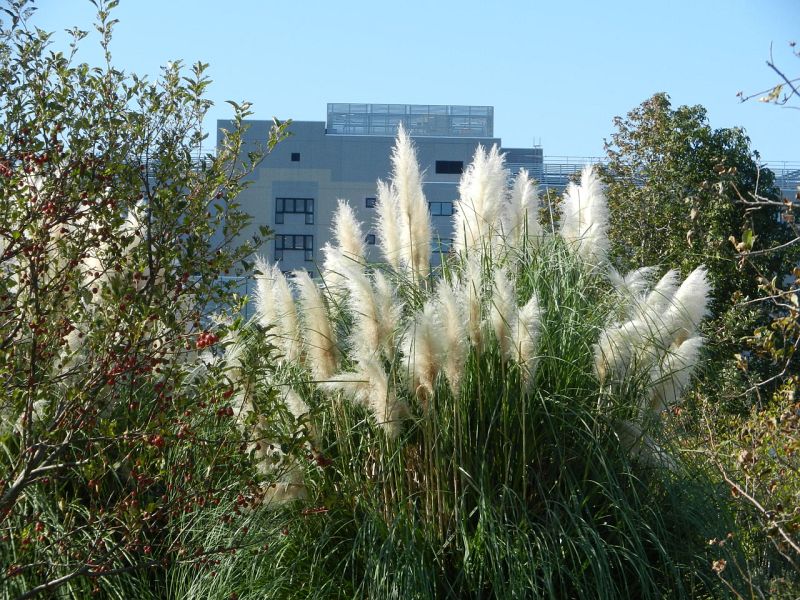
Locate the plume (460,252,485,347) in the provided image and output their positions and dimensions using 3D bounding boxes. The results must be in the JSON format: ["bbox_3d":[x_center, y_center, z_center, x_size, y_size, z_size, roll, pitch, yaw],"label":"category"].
[{"bbox_3d":[0.329,0.002,11.100,0.104,0.435,0.109,-2,0,0],"label":"plume"}]

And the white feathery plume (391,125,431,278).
[{"bbox_3d":[0.049,-0.458,11.400,0.158,0.712,0.158,-4,0,0],"label":"white feathery plume"}]

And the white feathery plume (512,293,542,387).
[{"bbox_3d":[0.567,0.176,10.900,0.120,0.418,0.125,4,0,0],"label":"white feathery plume"}]

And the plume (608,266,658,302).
[{"bbox_3d":[1.087,-0.067,11.400,0.233,0.186,0.158,0,0,0],"label":"plume"}]

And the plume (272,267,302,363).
[{"bbox_3d":[-0.514,0.066,11.200,0.101,0.443,0.110,-10,0,0],"label":"plume"}]

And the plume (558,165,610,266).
[{"bbox_3d":[0.866,-0.397,11.500,0.239,0.479,0.197,0,0,0],"label":"plume"}]

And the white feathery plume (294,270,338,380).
[{"bbox_3d":[-0.378,0.116,11.100,0.127,0.507,0.127,-13,0,0],"label":"white feathery plume"}]

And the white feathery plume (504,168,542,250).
[{"bbox_3d":[0.585,-0.414,11.600,0.175,0.417,0.161,0,0,0],"label":"white feathery plume"}]

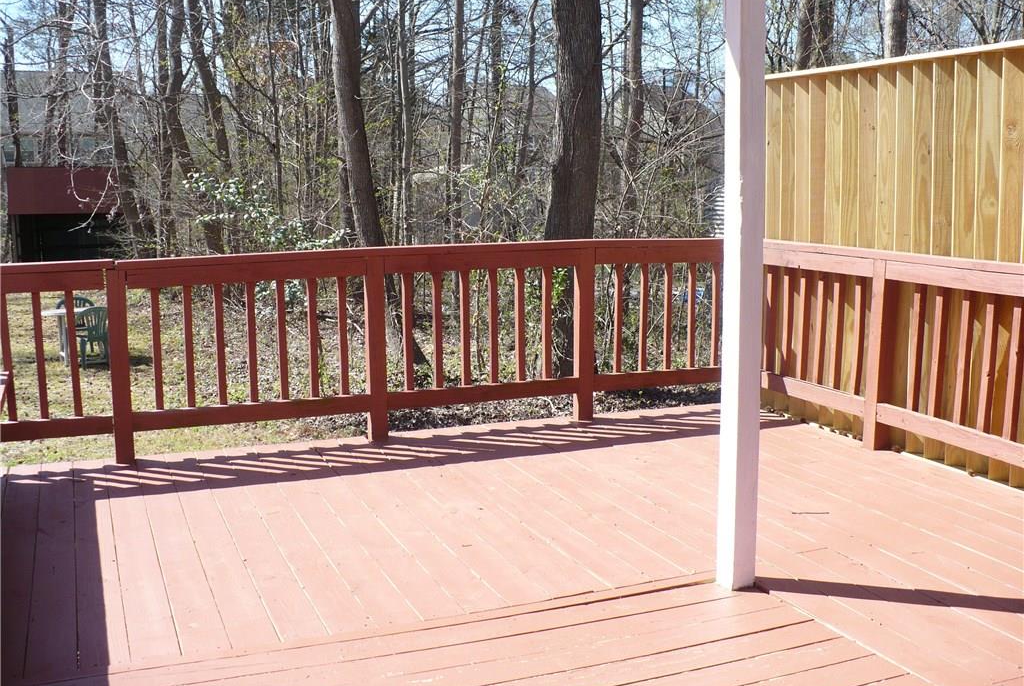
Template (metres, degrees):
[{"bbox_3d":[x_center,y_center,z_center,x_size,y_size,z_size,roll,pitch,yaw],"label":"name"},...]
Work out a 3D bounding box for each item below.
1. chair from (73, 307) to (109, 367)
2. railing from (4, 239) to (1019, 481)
[{"bbox_3d":[-5.415,-0.097,14.162,0.560,0.800,0.560,-5,10,-26],"label":"chair"},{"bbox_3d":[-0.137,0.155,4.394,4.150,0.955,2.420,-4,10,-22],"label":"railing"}]

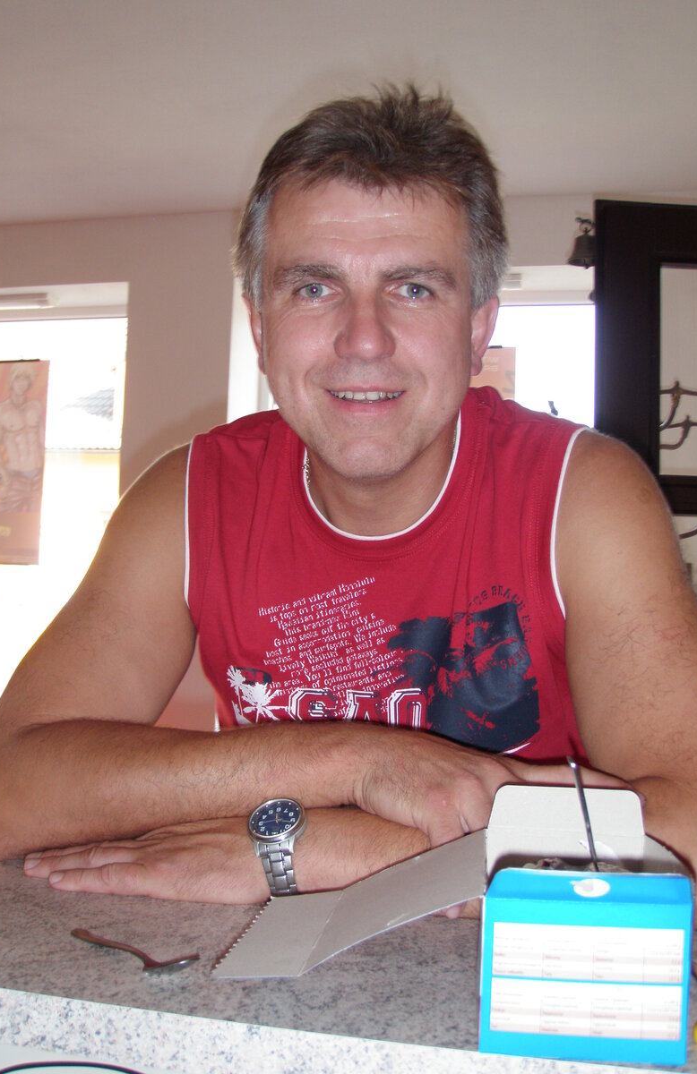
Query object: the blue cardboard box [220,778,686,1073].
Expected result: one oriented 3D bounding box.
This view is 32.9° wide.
[{"bbox_3d":[0.053,0.190,0.620,0.219,0.096,0.161,1,-3,7],"label":"blue cardboard box"}]

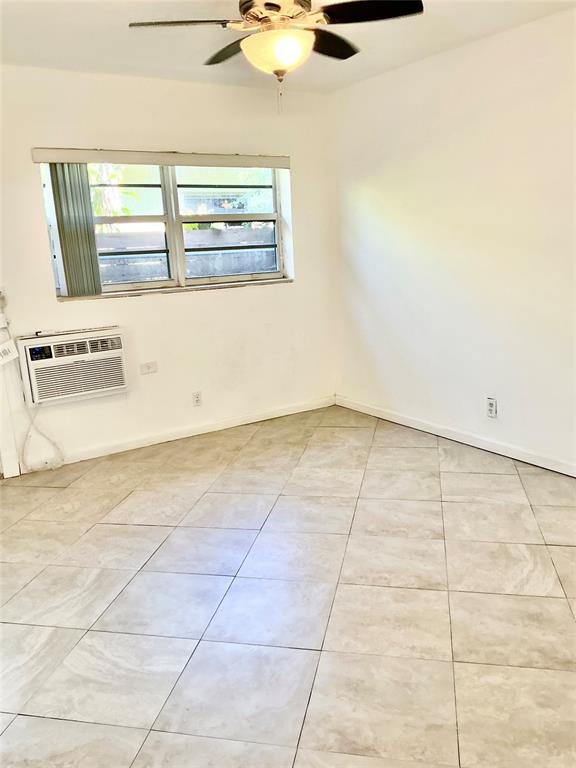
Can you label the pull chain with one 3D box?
[{"bbox_3d":[-0.030,-1.134,2.455,0.020,0.129,0.020,-3,13,1],"label":"pull chain"}]

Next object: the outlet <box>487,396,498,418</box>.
[{"bbox_3d":[1.307,0.158,3.982,0.010,0.117,0.071,-11,15,-31],"label":"outlet"}]

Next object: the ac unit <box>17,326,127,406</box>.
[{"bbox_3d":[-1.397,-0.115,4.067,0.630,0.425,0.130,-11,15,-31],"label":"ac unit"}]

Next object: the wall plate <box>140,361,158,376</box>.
[{"bbox_3d":[-1.006,-0.112,4.508,0.121,0.077,0.010,-11,15,-32],"label":"wall plate"}]

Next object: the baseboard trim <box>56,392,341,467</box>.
[{"bbox_3d":[-0.551,0.324,4.775,2.369,0.091,0.016,-11,15,-31],"label":"baseboard trim"}]

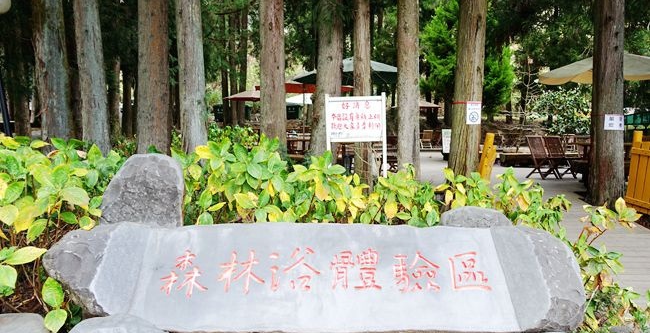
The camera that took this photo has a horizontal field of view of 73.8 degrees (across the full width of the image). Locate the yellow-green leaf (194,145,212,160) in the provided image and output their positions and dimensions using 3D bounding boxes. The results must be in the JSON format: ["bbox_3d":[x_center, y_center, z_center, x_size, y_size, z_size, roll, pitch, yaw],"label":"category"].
[{"bbox_3d":[-0.771,-0.089,2.750,0.105,0.085,0.045,0,7,0],"label":"yellow-green leaf"}]

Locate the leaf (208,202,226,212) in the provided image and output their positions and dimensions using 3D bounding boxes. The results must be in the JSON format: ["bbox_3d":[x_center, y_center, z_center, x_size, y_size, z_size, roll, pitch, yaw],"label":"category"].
[{"bbox_3d":[-0.653,0.249,2.630,0.100,0.050,0.045,0,7,0],"label":"leaf"}]

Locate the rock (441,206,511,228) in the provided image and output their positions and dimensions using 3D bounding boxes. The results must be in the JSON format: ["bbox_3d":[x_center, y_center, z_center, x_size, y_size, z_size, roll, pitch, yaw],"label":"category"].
[{"bbox_3d":[0.910,0.389,2.657,0.430,0.300,0.300,0,7,0],"label":"rock"}]

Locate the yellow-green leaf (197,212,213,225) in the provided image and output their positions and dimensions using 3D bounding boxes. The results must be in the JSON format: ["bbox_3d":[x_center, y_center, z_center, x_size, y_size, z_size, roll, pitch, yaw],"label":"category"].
[{"bbox_3d":[-0.718,0.316,2.580,0.090,0.090,0.040,0,7,0],"label":"yellow-green leaf"}]

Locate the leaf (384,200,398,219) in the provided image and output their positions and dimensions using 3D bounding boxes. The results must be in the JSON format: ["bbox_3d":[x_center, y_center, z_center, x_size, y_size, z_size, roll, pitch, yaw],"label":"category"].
[{"bbox_3d":[0.404,0.261,2.630,0.080,0.105,0.040,0,7,0],"label":"leaf"}]

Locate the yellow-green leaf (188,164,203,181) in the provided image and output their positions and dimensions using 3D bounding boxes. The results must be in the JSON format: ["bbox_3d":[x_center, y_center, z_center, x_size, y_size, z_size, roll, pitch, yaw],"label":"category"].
[{"bbox_3d":[-0.816,0.038,2.730,0.080,0.095,0.040,0,7,0],"label":"yellow-green leaf"}]

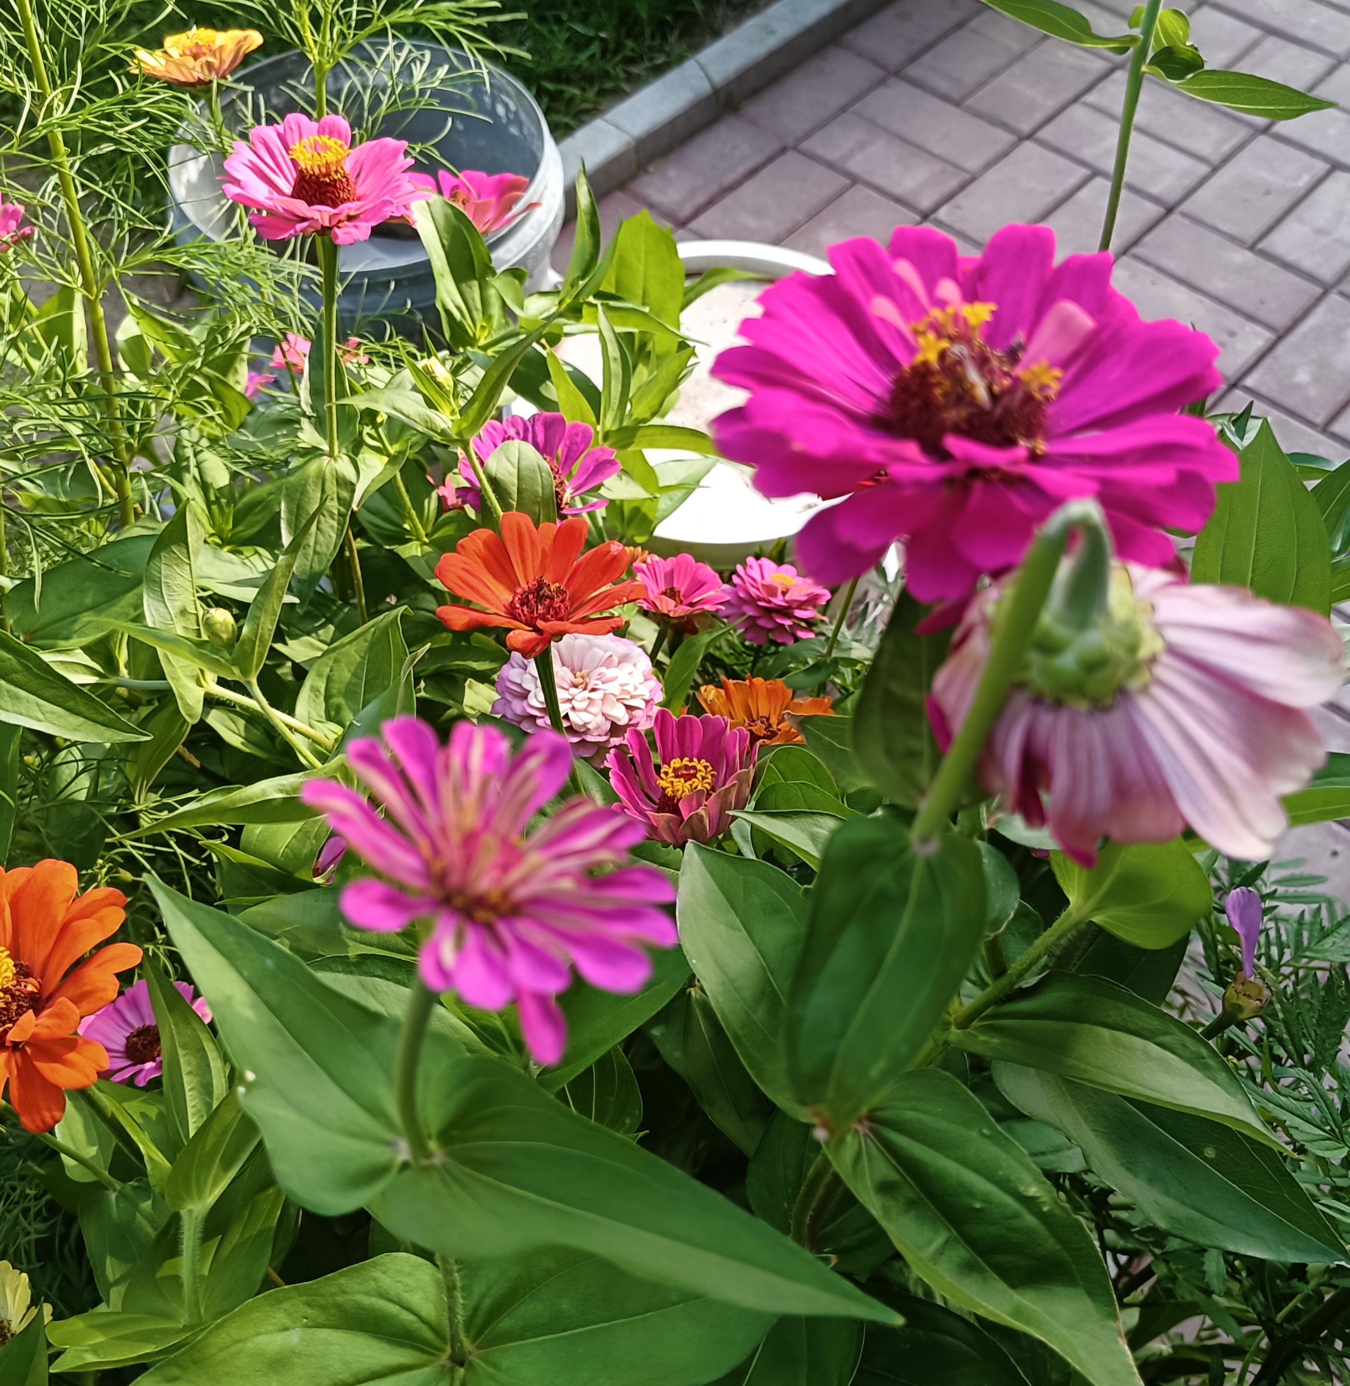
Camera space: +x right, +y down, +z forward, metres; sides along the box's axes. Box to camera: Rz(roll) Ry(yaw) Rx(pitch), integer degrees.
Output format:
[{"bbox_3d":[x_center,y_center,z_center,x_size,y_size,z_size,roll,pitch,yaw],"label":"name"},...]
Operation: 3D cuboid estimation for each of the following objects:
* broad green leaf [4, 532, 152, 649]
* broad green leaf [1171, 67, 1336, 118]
[{"bbox_3d":[-0.226,-0.040,0.560,0.078,0.013,0.038,-26,56,-12],"label":"broad green leaf"},{"bbox_3d":[0.184,-0.193,0.463,0.055,0.012,0.024,11,62,5],"label":"broad green leaf"}]

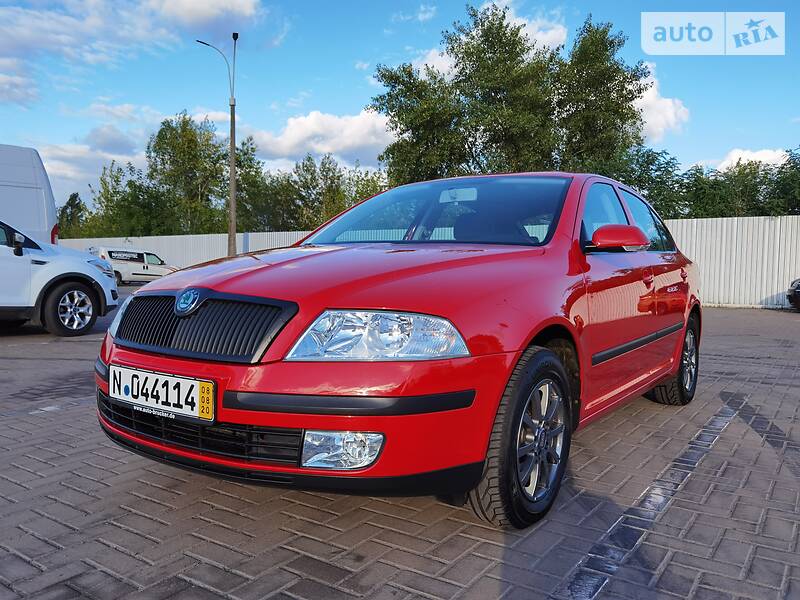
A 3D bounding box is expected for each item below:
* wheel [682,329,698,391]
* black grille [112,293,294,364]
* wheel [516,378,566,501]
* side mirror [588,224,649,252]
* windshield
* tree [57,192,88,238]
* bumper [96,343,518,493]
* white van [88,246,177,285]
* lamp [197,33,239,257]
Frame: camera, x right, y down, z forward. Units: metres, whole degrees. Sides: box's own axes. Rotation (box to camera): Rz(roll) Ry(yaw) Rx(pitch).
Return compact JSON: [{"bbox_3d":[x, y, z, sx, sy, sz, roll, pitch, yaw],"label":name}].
[{"bbox_3d":[1.914,0.414,4.285,0.170,0.415,0.415,3,3,35],"label":"wheel"},{"bbox_3d":[-0.655,0.080,1.940,0.850,0.205,0.150,3,3,35],"label":"black grille"},{"bbox_3d":[0.437,0.476,2.172,0.170,0.415,0.415,3,3,35],"label":"wheel"},{"bbox_3d":[0.916,-0.254,2.597,0.220,0.125,0.150,3,3,35],"label":"side mirror"},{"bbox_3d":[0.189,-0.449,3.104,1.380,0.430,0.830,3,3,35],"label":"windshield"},{"bbox_3d":[-31.319,-6.312,59.828,3.400,8.100,3.400,1,2,0],"label":"tree"},{"bbox_3d":[-0.551,0.340,2.106,1.750,0.430,0.610,3,3,35],"label":"bumper"},{"bbox_3d":[-13.290,-1.655,31.730,1.830,1.870,4.390,3,3,40],"label":"white van"},{"bbox_3d":[-8.314,-6.358,28.552,1.950,11.700,1.200,1,2,0],"label":"lamp"}]

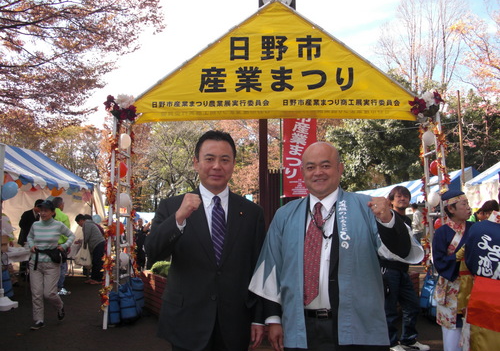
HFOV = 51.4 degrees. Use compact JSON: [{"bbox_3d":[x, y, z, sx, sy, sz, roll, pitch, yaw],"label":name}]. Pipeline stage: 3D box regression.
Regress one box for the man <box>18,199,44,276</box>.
[{"bbox_3d":[-4.581,1.414,10.927,0.420,1.680,0.520,-4,-6,38],"label":"man"}]

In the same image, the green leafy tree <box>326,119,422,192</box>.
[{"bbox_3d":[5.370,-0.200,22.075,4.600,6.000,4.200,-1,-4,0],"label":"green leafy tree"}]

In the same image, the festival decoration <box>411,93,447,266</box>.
[{"bbox_3d":[2.275,0.407,6.536,0.400,2.780,0.450,-1,-4,0],"label":"festival decoration"}]

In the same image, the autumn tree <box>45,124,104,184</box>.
[{"bbox_3d":[-8.162,0.388,24.047,3.600,5.800,3.400,-1,-4,0],"label":"autumn tree"}]

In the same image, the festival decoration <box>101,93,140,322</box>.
[{"bbox_3d":[-1.615,0.452,6.486,0.430,2.840,0.450,-1,-4,0],"label":"festival decoration"}]

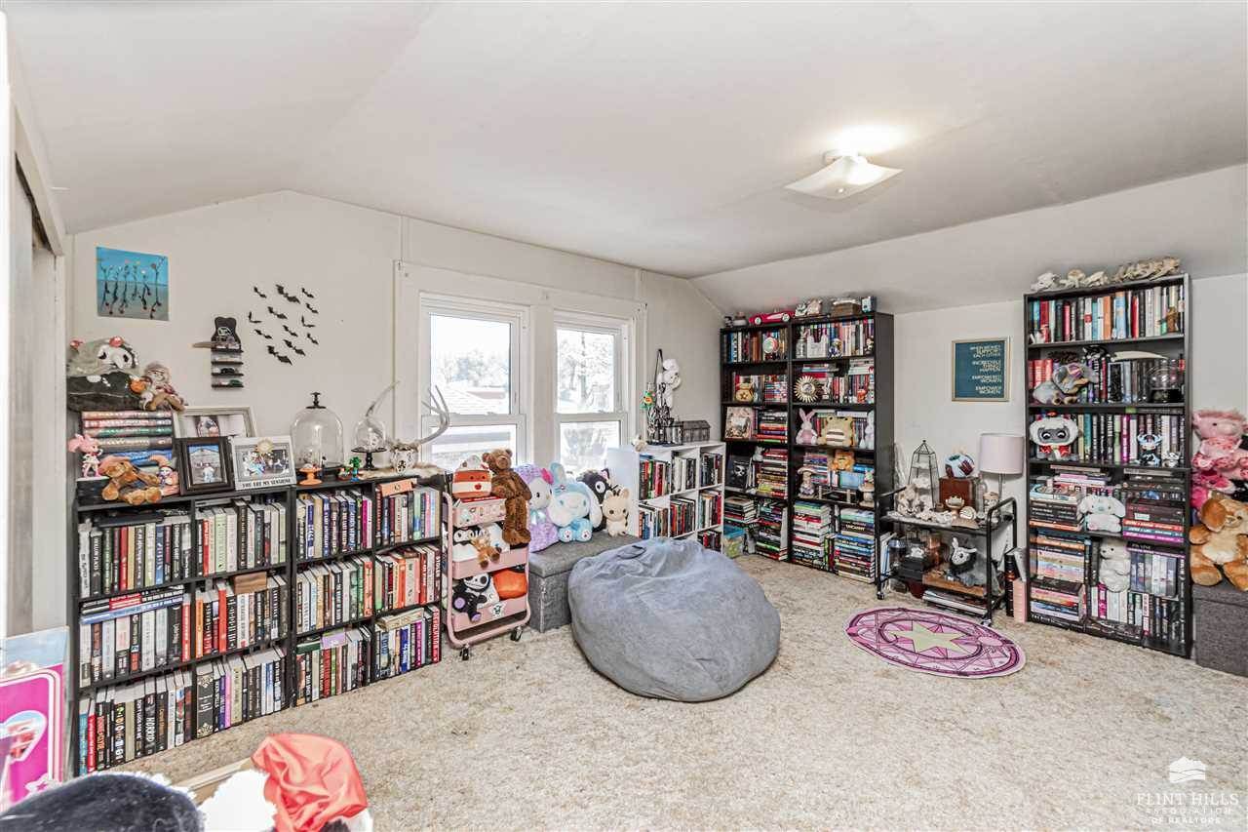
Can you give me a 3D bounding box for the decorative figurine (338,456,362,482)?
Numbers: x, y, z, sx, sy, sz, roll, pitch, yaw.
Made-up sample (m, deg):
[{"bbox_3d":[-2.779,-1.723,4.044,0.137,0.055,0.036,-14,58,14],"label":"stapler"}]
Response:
[{"bbox_3d":[-1.130,0.225,2.145,0.085,0.105,0.060,0,0,-41],"label":"decorative figurine"}]

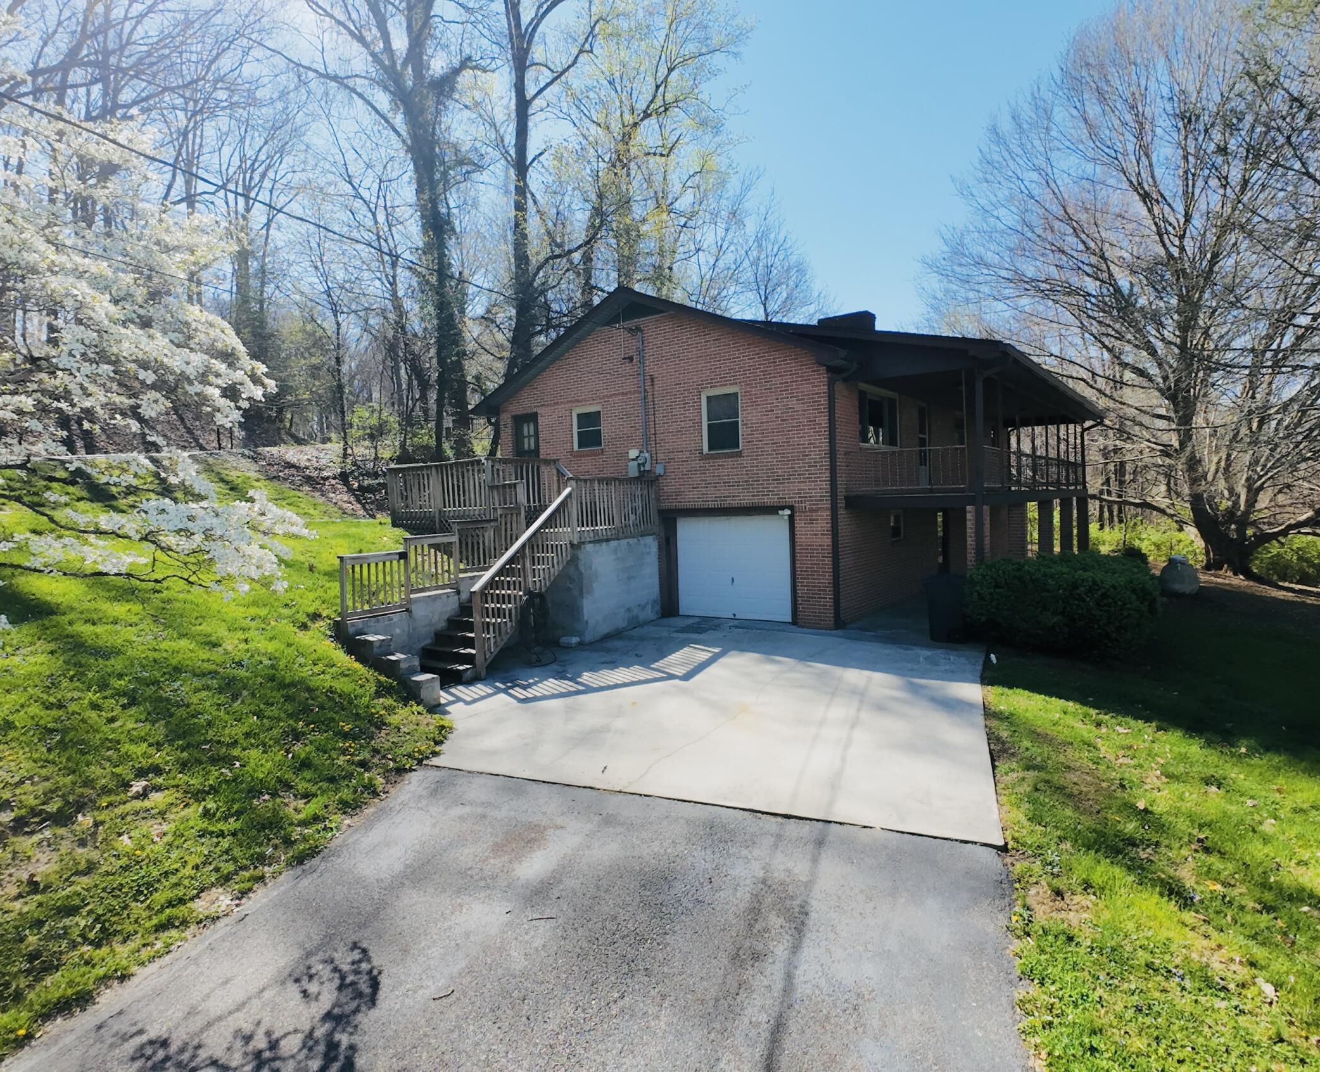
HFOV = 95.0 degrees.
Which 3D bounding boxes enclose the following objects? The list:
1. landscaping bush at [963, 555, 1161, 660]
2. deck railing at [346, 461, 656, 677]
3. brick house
[{"bbox_3d":[6.331,1.003,9.644,2.400,1.470,2.000,1,4,41],"label":"landscaping bush"},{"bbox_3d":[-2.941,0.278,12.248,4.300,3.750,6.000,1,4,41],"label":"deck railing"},{"bbox_3d":[4.758,-2.333,18.499,13.000,7.300,14.600,1,4,41],"label":"brick house"}]

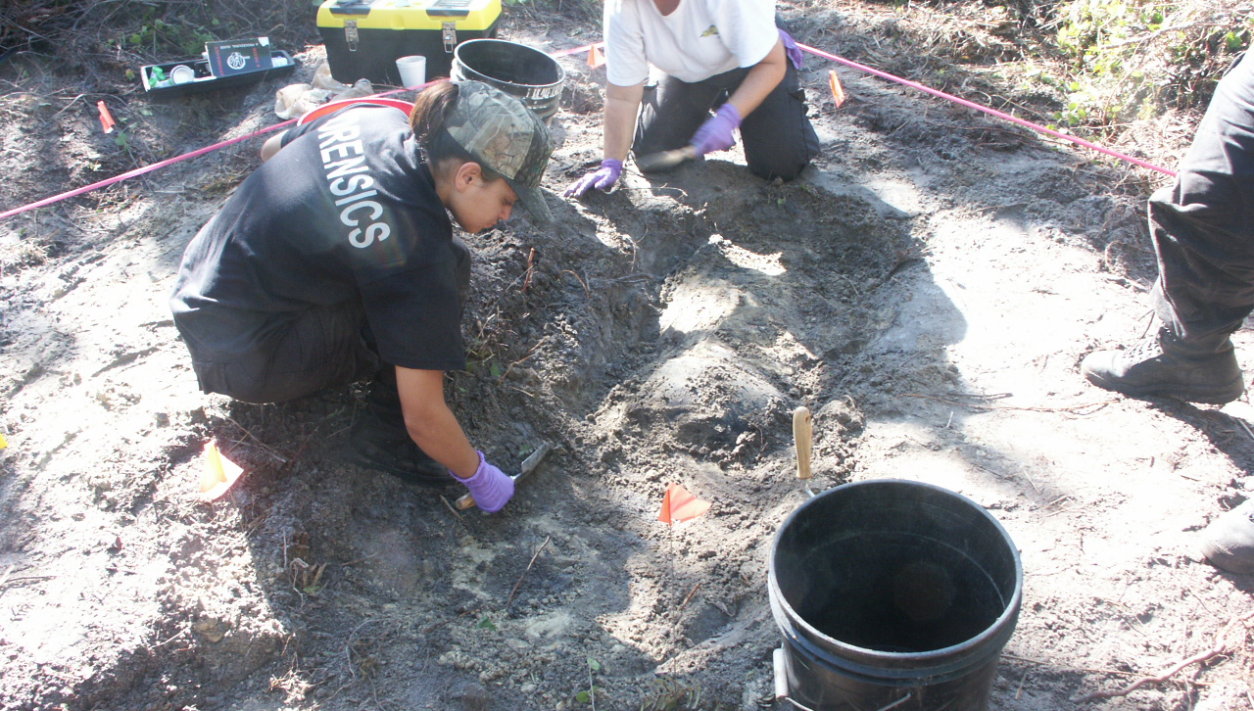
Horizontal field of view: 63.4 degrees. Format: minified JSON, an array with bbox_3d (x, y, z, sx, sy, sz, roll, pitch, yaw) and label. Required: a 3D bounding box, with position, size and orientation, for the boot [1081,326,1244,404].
[{"bbox_3d":[1.099,-0.008,2.057,0.310,0.165,0.110,7,35,12],"label":"boot"}]

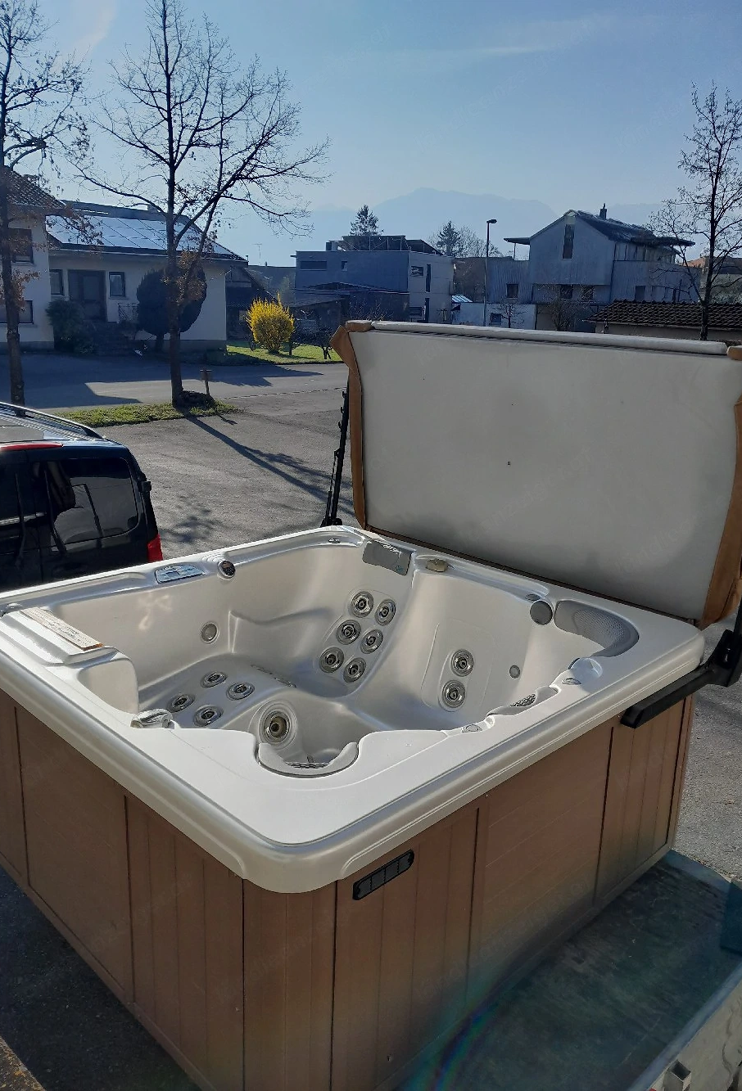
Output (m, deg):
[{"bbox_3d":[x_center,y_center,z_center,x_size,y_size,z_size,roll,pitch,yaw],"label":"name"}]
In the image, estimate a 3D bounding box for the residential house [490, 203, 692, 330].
[{"bbox_3d":[20.207,-24.744,74.000,11.500,10.600,13.500,15,20,41],"label":"residential house"}]

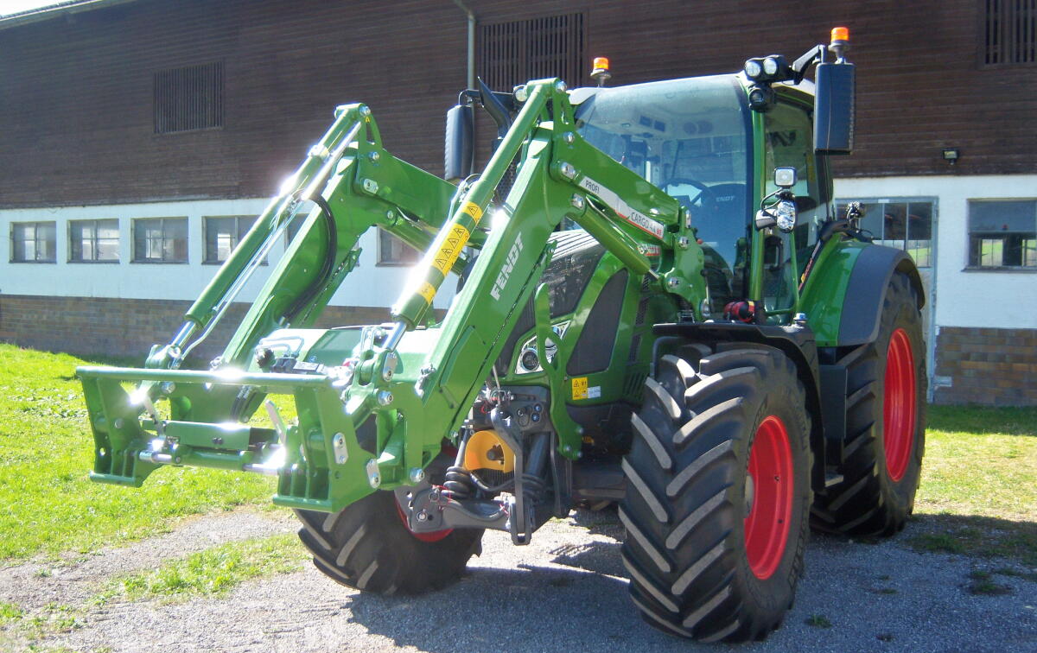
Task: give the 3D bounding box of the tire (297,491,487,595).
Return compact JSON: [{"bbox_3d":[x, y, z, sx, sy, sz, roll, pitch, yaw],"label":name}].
[{"bbox_3d":[-0.669,0.797,6.198,0.550,1.370,1.410,1,3,31],"label":"tire"}]

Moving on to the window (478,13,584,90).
[{"bbox_3d":[0.206,-4.141,16.877,1.903,1.280,0.100,2,4,31],"label":"window"}]

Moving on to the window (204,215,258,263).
[{"bbox_3d":[-5.670,-1.732,21.708,1.866,0.995,0.120,3,3,32],"label":"window"}]

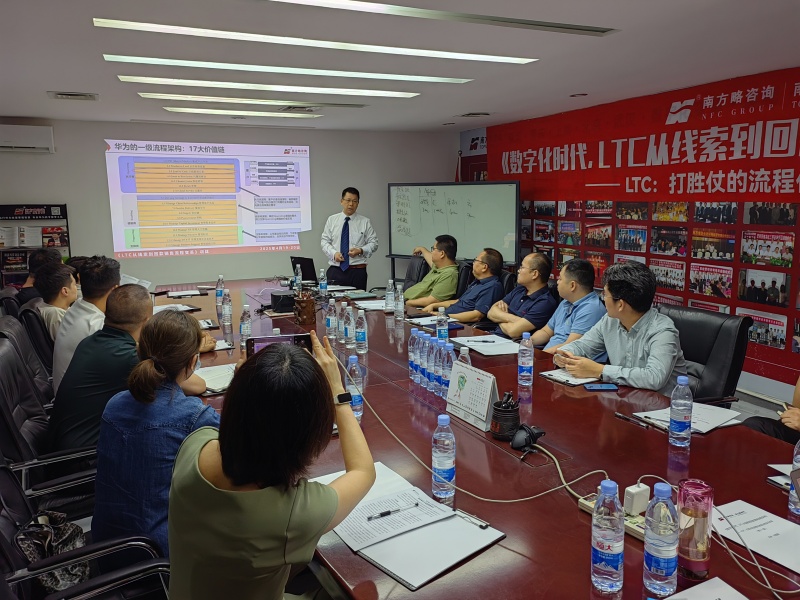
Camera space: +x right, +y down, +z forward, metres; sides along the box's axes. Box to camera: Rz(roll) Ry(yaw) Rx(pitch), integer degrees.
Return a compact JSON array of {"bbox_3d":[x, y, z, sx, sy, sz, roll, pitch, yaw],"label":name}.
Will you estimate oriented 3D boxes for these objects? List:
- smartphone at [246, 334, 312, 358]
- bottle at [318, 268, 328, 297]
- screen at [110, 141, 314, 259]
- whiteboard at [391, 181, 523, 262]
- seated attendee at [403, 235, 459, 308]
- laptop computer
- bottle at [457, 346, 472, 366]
[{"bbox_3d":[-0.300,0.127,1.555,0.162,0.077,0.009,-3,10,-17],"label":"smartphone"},{"bbox_3d":[-0.658,-0.148,5.342,0.066,0.226,0.066,-4,10,-23],"label":"bottle"},{"bbox_3d":[-2.304,-1.262,7.828,2.430,1.380,0.030,-4,10,-23],"label":"screen"},{"bbox_3d":[0.603,-0.936,7.500,1.780,0.930,0.040,6,11,33],"label":"whiteboard"},{"bbox_3d":[0.201,0.104,5.091,0.820,1.265,0.780,-3,10,-12],"label":"seated attendee"},{"bbox_3d":[-0.850,-0.300,6.139,0.330,0.240,0.280,8,13,42],"label":"laptop computer"},{"bbox_3d":[0.255,0.301,2.489,0.064,0.226,0.064,-5,10,-23],"label":"bottle"}]

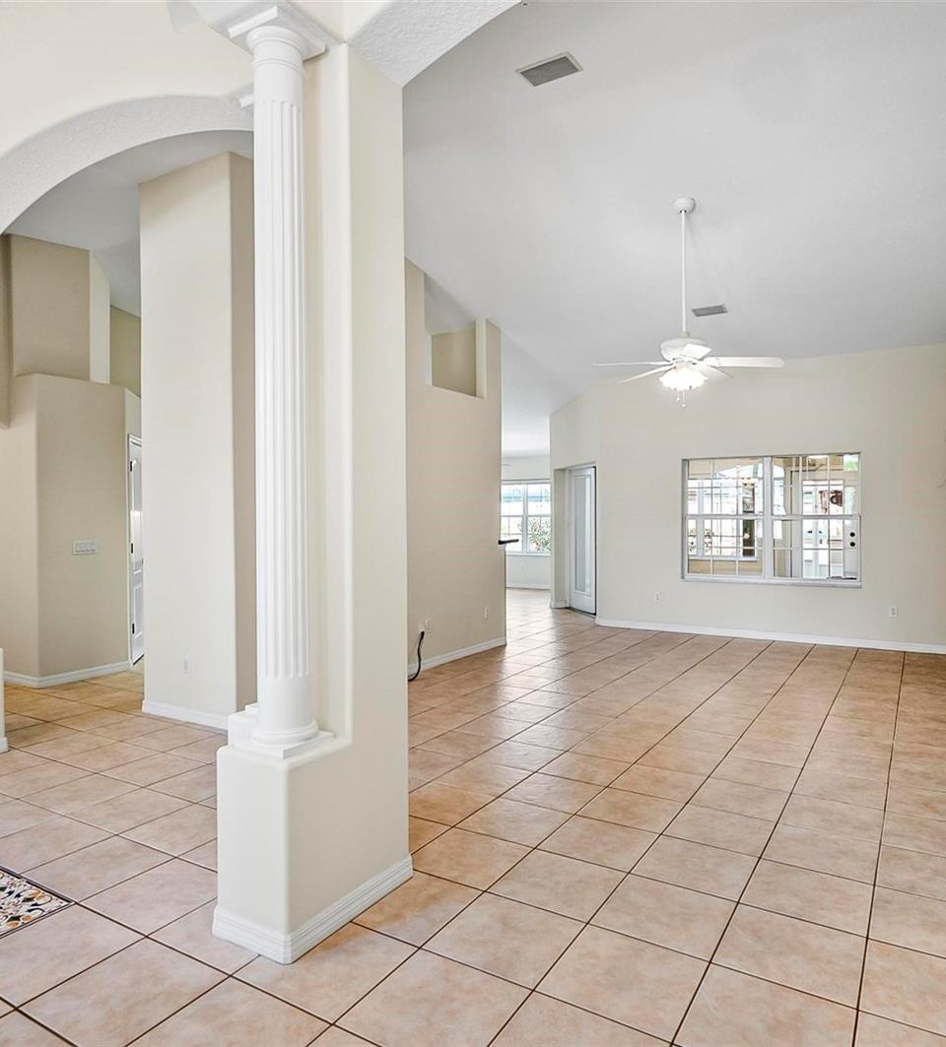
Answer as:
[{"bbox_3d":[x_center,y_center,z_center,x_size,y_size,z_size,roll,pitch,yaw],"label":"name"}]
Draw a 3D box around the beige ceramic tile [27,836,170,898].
[{"bbox_3d":[-1.508,1.390,2.829,0.400,0.012,0.400,0,1,31],"label":"beige ceramic tile"}]

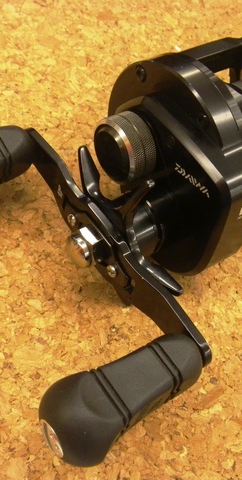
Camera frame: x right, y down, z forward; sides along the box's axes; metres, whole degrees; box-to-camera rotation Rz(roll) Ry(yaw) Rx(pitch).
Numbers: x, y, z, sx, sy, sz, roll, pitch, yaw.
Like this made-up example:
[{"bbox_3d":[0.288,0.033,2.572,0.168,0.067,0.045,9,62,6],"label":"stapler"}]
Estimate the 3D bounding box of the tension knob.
[{"bbox_3d":[0.001,-0.028,0.198,0.009,0.022,0.022,-25,53,-28],"label":"tension knob"}]

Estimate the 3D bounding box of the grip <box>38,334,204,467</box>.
[{"bbox_3d":[0.001,0.040,0.163,0.045,0.023,0.023,-26,64,-28],"label":"grip"}]

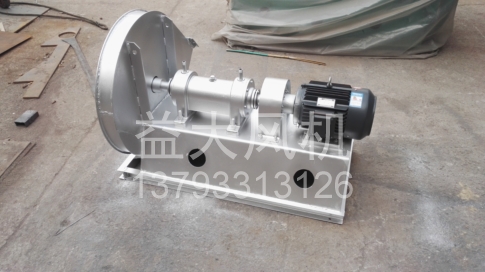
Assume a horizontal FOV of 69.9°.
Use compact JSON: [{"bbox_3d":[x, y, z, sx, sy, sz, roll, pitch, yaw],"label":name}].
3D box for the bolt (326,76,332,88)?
[{"bbox_3d":[0.448,-0.276,1.779,0.029,0.057,0.052,9,34,13],"label":"bolt"}]

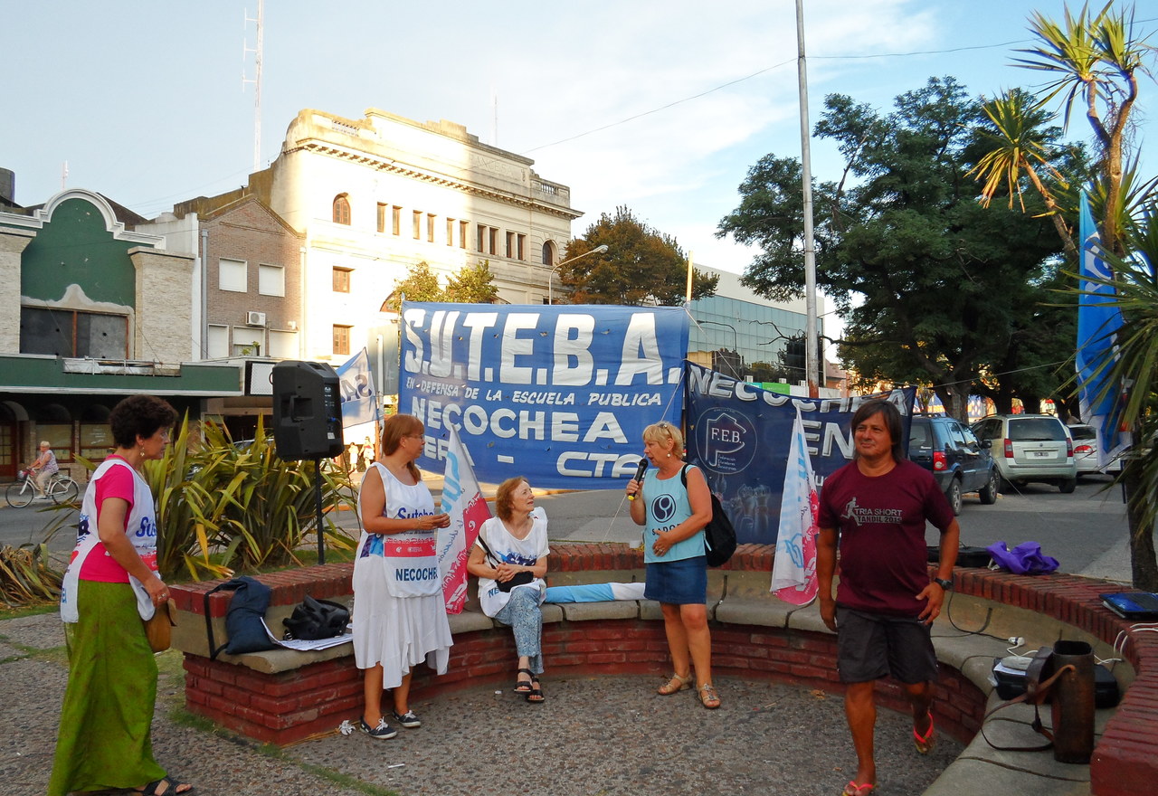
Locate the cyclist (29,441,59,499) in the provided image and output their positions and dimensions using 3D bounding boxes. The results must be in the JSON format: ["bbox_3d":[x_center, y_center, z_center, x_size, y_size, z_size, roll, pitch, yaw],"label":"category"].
[{"bbox_3d":[-12.738,1.712,21.500,0.460,1.430,0.640,-2,-2,41],"label":"cyclist"}]

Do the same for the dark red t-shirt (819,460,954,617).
[{"bbox_3d":[1.336,0.608,3.930,0.570,0.670,0.320,-1,-2,25],"label":"dark red t-shirt"}]

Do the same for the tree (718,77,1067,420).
[{"bbox_3d":[9.000,-3.400,26.000,10.600,11.400,9.800,-1,-2,19],"label":"tree"}]

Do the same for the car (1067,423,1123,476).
[{"bbox_3d":[14.300,1.506,26.100,1.680,1.440,4.200,-1,-2,2],"label":"car"}]

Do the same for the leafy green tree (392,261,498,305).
[{"bbox_3d":[-5.662,-1.421,38.000,4.500,8.600,4.500,-2,-2,39],"label":"leafy green tree"}]

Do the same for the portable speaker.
[{"bbox_3d":[-1.815,0.082,6.050,0.360,0.650,0.390,-3,-2,17],"label":"portable speaker"}]

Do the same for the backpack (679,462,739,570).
[{"bbox_3d":[0.749,0.695,5.320,0.320,0.560,0.260,-2,-2,37],"label":"backpack"}]

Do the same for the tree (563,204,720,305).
[{"bbox_3d":[3.064,-3.263,46.000,8.100,12.600,8.000,-2,-2,37],"label":"tree"}]

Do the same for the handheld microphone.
[{"bbox_3d":[0.329,0.457,5.100,0.052,0.255,0.052,18,-17,0],"label":"handheld microphone"}]

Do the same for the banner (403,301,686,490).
[{"bbox_3d":[-0.375,-0.020,7.750,2.720,1.520,0.140,-1,-2,21],"label":"banner"}]

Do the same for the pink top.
[{"bbox_3d":[-1.948,0.509,3.780,0.300,0.530,0.450,0,-2,-6],"label":"pink top"}]

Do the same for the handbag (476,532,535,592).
[{"bbox_3d":[-0.439,1.002,5.450,0.320,0.330,0.170,0,-2,-14],"label":"handbag"}]

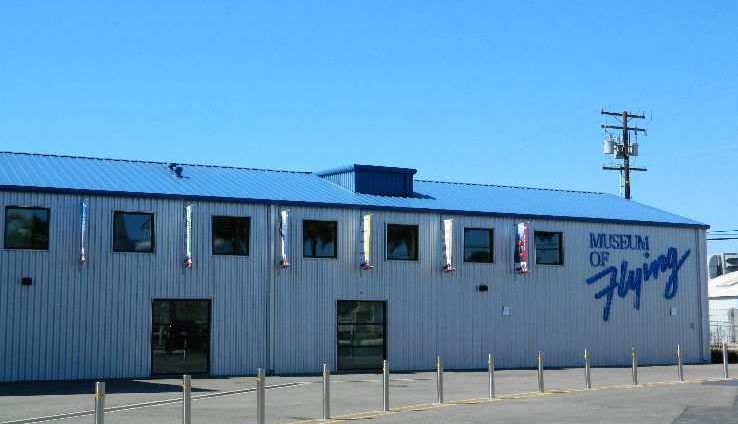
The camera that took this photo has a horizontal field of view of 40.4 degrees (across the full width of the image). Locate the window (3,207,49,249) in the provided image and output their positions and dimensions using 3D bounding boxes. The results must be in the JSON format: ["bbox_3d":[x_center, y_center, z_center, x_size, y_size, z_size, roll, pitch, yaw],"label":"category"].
[{"bbox_3d":[-9.883,0.475,29.006,1.225,1.218,0.120,3,-7,-25],"label":"window"}]

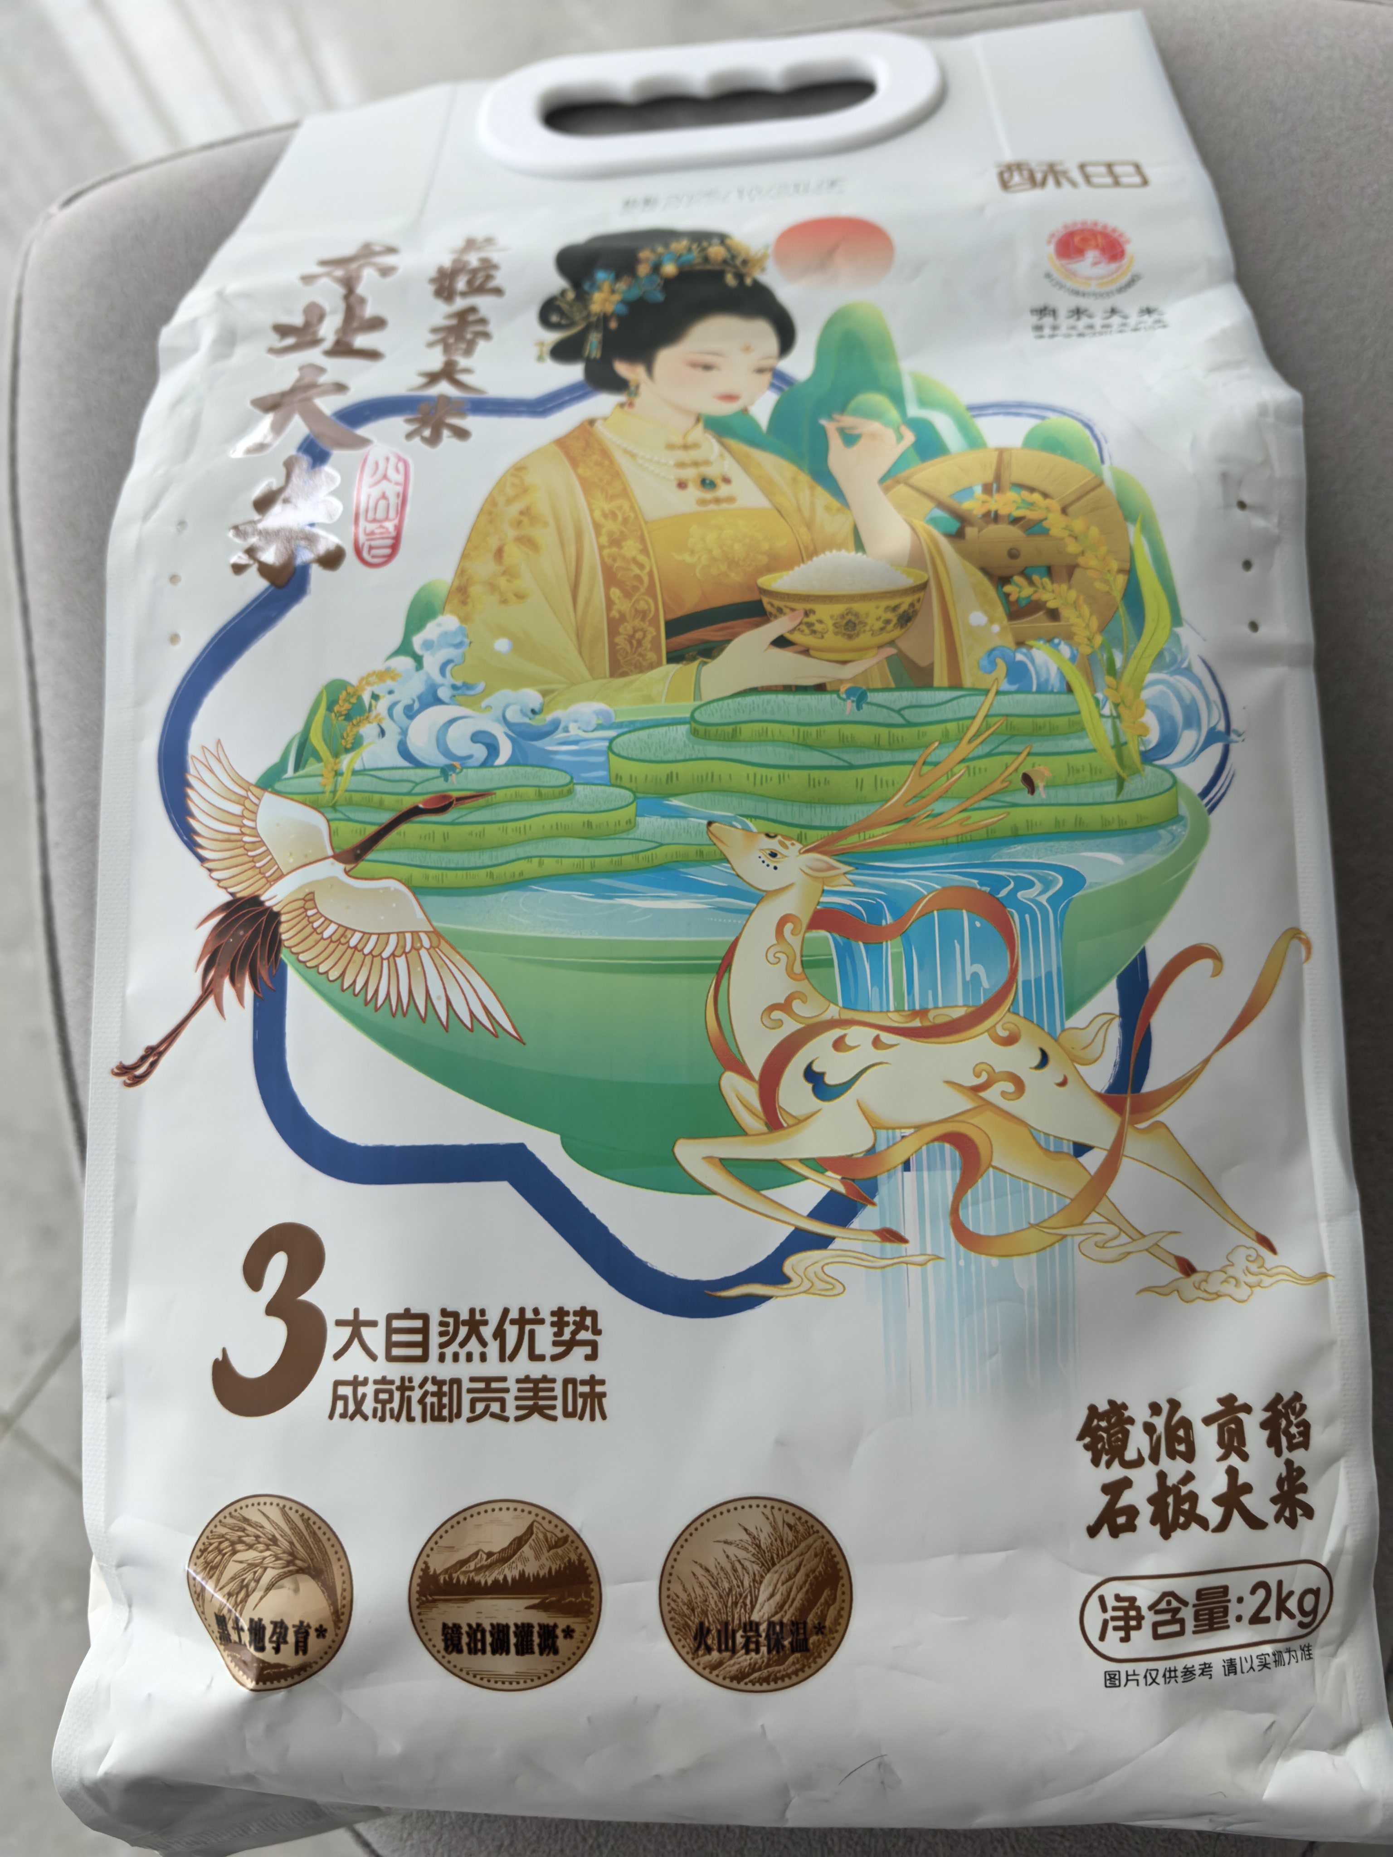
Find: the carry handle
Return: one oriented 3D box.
[{"bbox_3d":[0.003,-0.193,0.303,0.109,0.009,0.050,-5,57,1],"label":"carry handle"}]

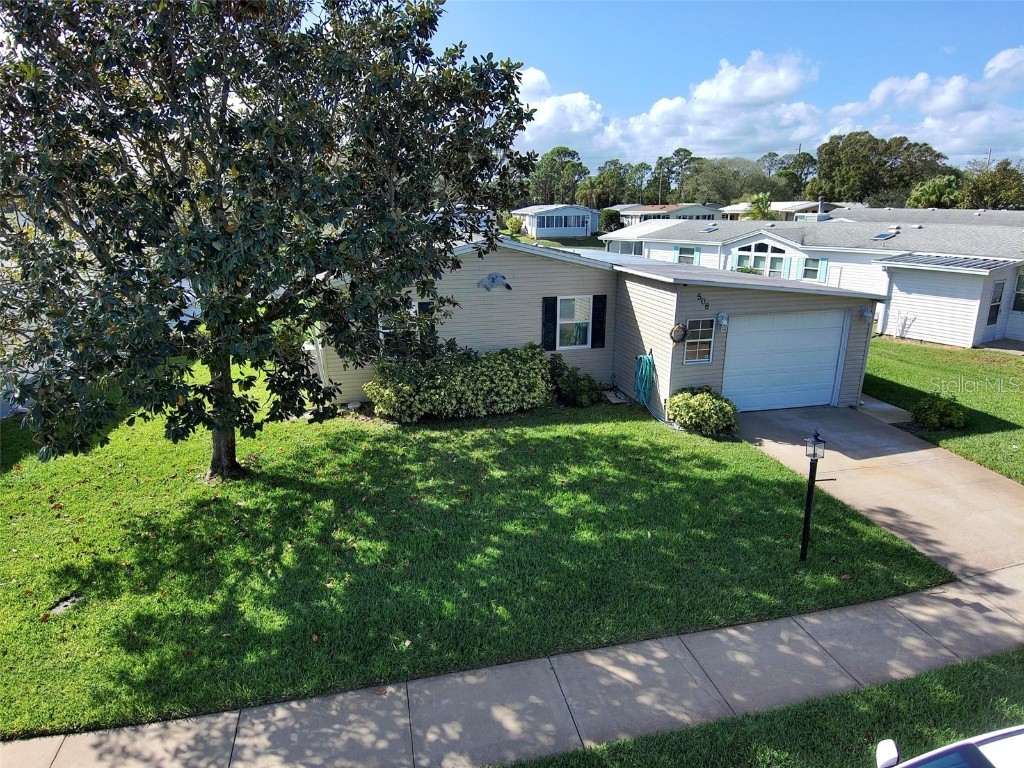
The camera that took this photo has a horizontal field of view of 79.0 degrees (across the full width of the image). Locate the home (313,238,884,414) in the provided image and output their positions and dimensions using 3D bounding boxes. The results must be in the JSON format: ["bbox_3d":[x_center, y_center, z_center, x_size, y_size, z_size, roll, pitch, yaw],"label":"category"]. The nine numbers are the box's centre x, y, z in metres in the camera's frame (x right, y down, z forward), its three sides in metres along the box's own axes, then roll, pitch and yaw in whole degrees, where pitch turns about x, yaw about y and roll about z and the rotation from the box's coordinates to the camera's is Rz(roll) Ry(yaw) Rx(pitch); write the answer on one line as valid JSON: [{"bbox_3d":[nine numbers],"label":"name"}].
[{"bbox_3d":[0.712,-2.800,19.205,12.649,3.867,14.014,-4,17,-13],"label":"home"}]

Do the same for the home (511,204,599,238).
[{"bbox_3d":[5.085,-20.483,78.086,8.100,4.000,10.500,-4,17,-13],"label":"home"}]

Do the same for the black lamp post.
[{"bbox_3d":[3.919,1.503,8.220,0.250,1.872,0.250,-4,17,-13],"label":"black lamp post"}]

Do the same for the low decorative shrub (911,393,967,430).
[{"bbox_3d":[8.944,0.573,13.041,1.000,0.750,0.930,-4,17,-13],"label":"low decorative shrub"}]

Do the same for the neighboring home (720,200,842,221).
[{"bbox_3d":[39.763,-24.665,91.627,7.900,4.000,16.000,-4,17,-13],"label":"neighboring home"}]

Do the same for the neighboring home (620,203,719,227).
[{"bbox_3d":[22.282,-23.716,89.183,7.900,4.000,15.000,-4,17,-13],"label":"neighboring home"}]

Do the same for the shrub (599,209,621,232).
[{"bbox_3d":[12.399,-20.793,79.000,2.800,3.050,2.700,-4,17,-13],"label":"shrub"}]

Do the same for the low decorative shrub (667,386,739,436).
[{"bbox_3d":[3.916,0.558,12.810,1.363,0.930,1.227,-4,17,-13],"label":"low decorative shrub"}]

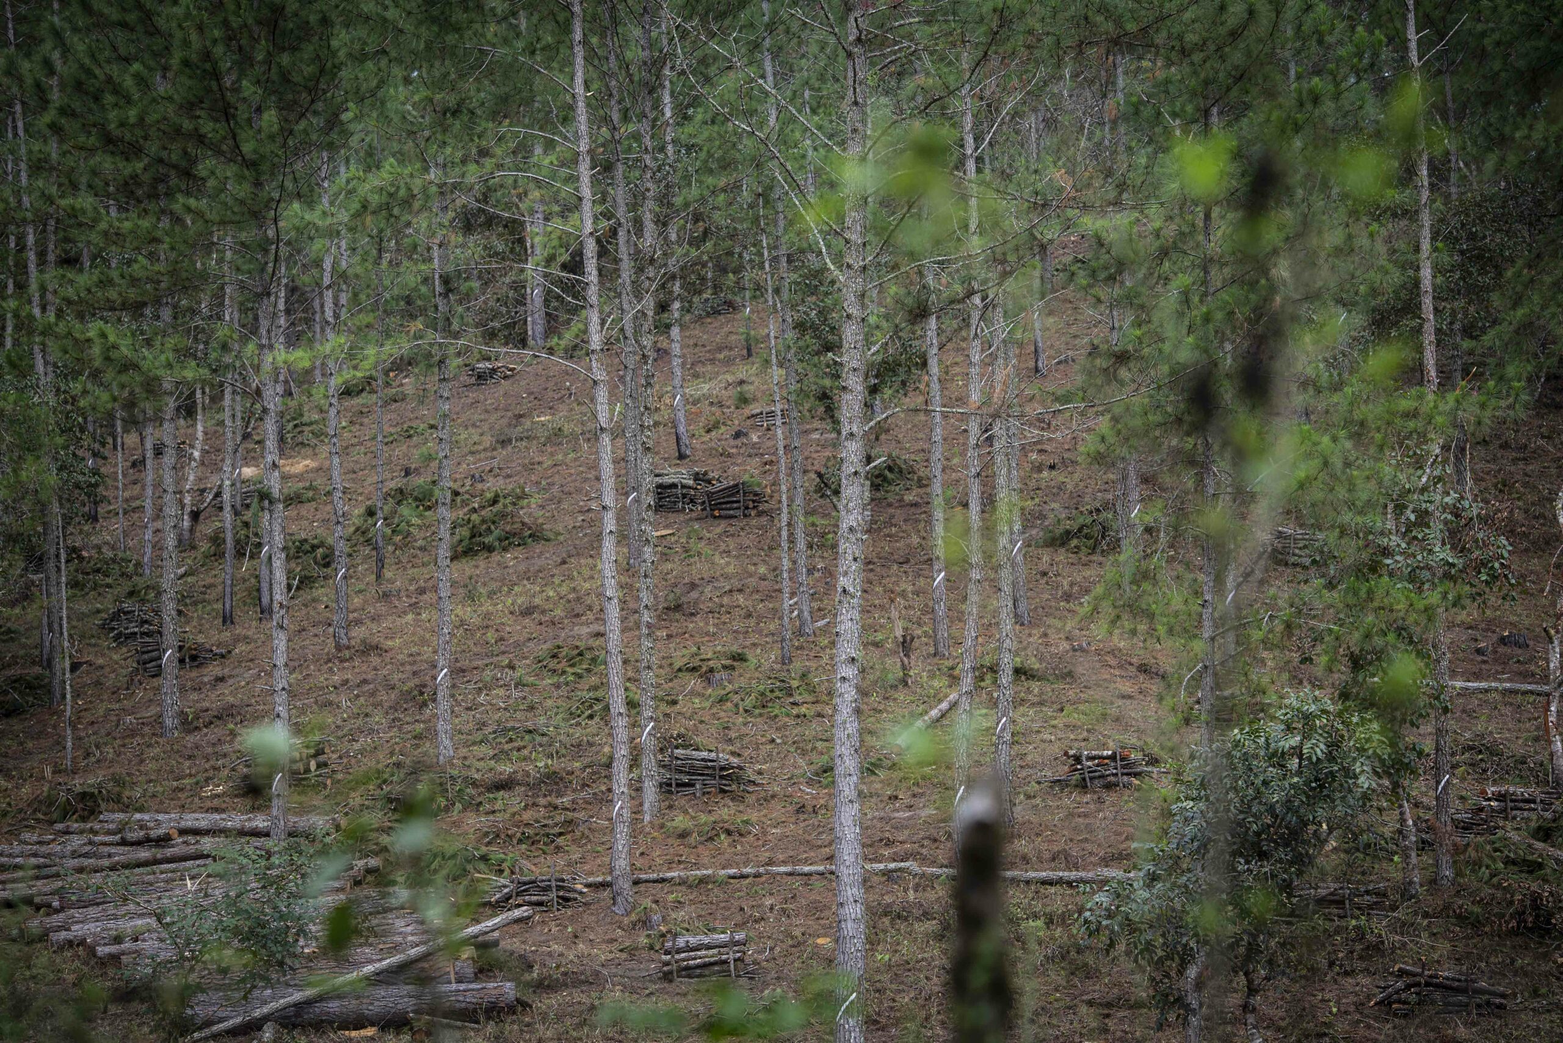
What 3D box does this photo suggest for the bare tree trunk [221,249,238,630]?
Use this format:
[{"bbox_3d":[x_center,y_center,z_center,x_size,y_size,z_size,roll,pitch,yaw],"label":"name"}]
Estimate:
[{"bbox_3d":[-9.862,-1.543,93.000,0.210,6.900,0.200,0,-3,0],"label":"bare tree trunk"}]

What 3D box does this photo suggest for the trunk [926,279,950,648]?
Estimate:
[{"bbox_3d":[2.500,-0.941,84.000,0.270,6.270,0.250,-2,-3,0],"label":"trunk"}]

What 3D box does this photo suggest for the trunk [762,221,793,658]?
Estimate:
[{"bbox_3d":[-0.095,-1.498,94.372,0.188,8.301,0.188,-2,-5,0],"label":"trunk"}]

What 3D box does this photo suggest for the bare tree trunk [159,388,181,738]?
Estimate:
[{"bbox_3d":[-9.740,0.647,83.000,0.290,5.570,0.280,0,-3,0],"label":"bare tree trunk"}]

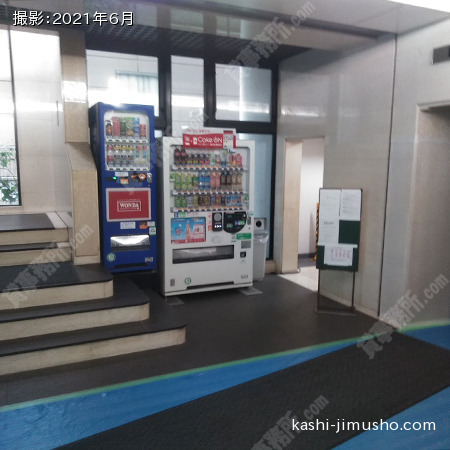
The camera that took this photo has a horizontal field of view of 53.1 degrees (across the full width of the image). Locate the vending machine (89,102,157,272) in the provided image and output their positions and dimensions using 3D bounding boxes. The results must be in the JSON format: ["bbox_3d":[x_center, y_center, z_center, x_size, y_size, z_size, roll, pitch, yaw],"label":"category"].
[{"bbox_3d":[-1.155,-0.395,5.135,0.584,1.835,0.630,-3,9,-24],"label":"vending machine"}]

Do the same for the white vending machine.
[{"bbox_3d":[-0.287,-0.134,5.591,1.126,1.865,0.690,-3,9,-21],"label":"white vending machine"}]

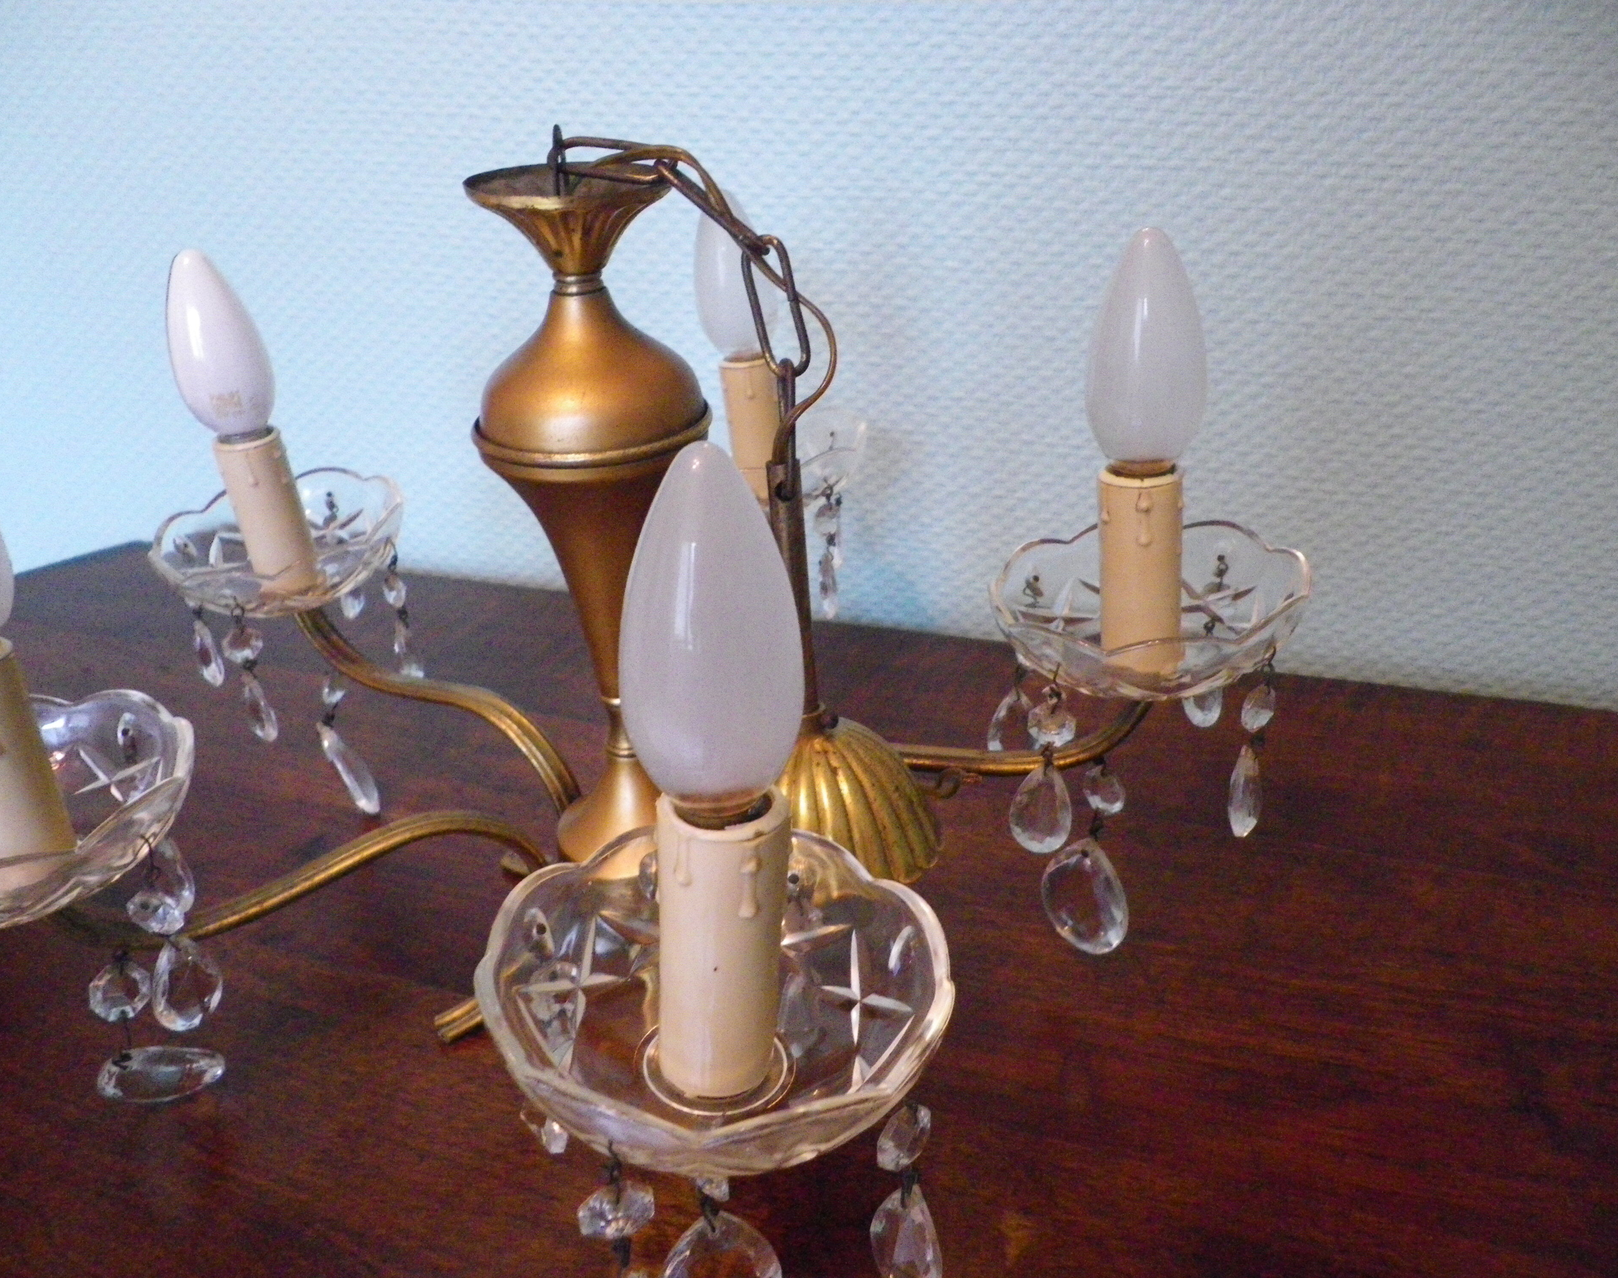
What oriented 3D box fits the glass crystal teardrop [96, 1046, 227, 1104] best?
[{"bbox_3d":[-0.194,0.130,0.412,0.039,0.011,0.023,-5,25,-8],"label":"glass crystal teardrop"}]

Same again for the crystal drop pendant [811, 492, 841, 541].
[{"bbox_3d":[0.008,-0.052,0.596,0.009,0.018,0.015,16,30,32],"label":"crystal drop pendant"}]

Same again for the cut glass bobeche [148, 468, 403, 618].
[{"bbox_3d":[-0.215,-0.034,0.570,0.100,0.036,0.100,-5,29,2],"label":"cut glass bobeche"}]

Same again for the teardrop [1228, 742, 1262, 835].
[{"bbox_3d":[0.138,0.048,0.438,0.011,0.036,0.018,12,28,27],"label":"teardrop"}]

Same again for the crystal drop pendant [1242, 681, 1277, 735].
[{"bbox_3d":[0.139,0.021,0.427,0.015,0.017,0.009,-21,31,-35],"label":"crystal drop pendant"}]

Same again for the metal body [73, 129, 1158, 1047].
[{"bbox_3d":[-0.054,-0.025,0.444,0.350,0.262,0.370,-1,25,0],"label":"metal body"}]

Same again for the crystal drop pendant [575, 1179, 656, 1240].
[{"bbox_3d":[-0.037,0.109,0.264,0.015,0.015,0.009,-6,25,-10],"label":"crystal drop pendant"}]

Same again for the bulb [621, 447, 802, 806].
[{"bbox_3d":[-0.018,0.004,0.262,0.035,0.087,0.035,-1,23,0],"label":"bulb"}]

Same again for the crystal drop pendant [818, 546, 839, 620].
[{"bbox_3d":[0.009,-0.024,0.608,0.009,0.035,0.018,3,25,10],"label":"crystal drop pendant"}]

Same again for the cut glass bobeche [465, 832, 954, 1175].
[{"bbox_3d":[-0.019,0.081,0.294,0.100,0.036,0.100,0,23,-1],"label":"cut glass bobeche"}]

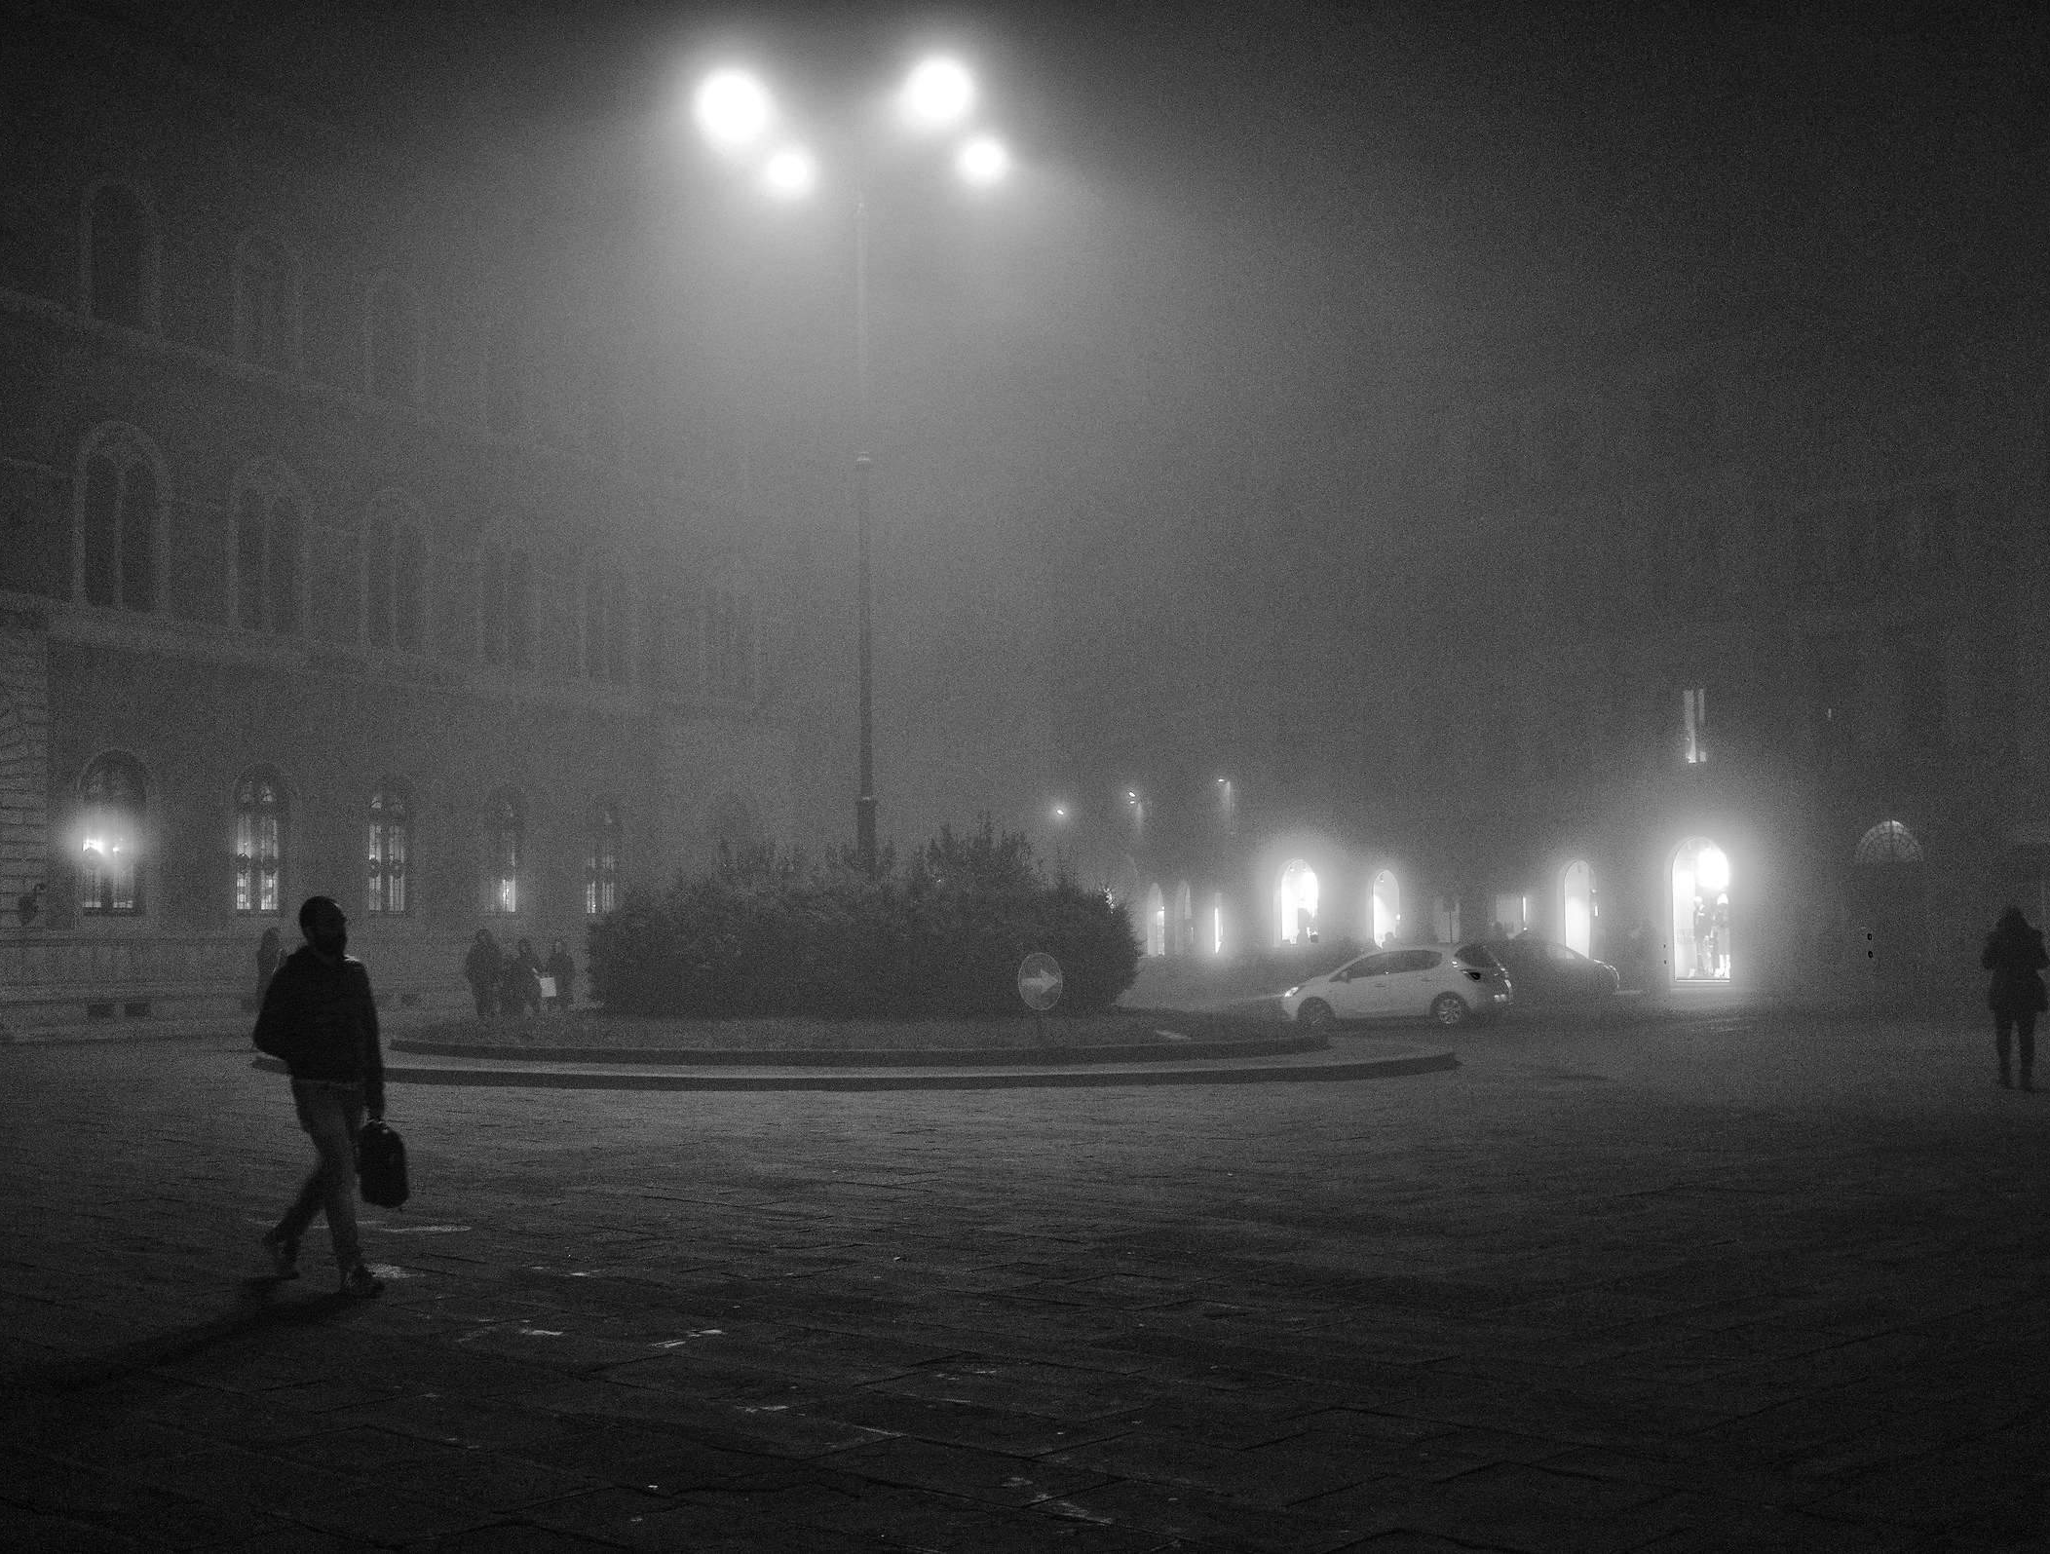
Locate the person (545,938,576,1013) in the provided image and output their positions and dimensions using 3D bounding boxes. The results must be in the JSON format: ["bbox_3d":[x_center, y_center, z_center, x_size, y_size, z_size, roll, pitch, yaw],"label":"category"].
[{"bbox_3d":[-10.231,4.414,55.800,0.550,1.660,0.420,0,-4,-3],"label":"person"}]

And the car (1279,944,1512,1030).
[{"bbox_3d":[6.493,3.571,44.200,4.000,1.460,1.730,-3,-4,34],"label":"car"}]

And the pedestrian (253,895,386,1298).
[{"bbox_3d":[-3.128,1.401,11.300,0.520,1.740,0.550,-4,-5,38],"label":"pedestrian"}]

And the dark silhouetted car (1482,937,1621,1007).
[{"bbox_3d":[10.681,4.193,54.500,4.150,1.460,1.740,-2,-4,17],"label":"dark silhouetted car"}]

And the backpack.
[{"bbox_3d":[-2.893,1.746,11.400,0.250,0.400,0.170,1,-4,-23],"label":"backpack"}]

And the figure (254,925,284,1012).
[{"bbox_3d":[-13.880,3.700,46.500,0.420,1.720,0.500,1,-4,-24],"label":"figure"}]

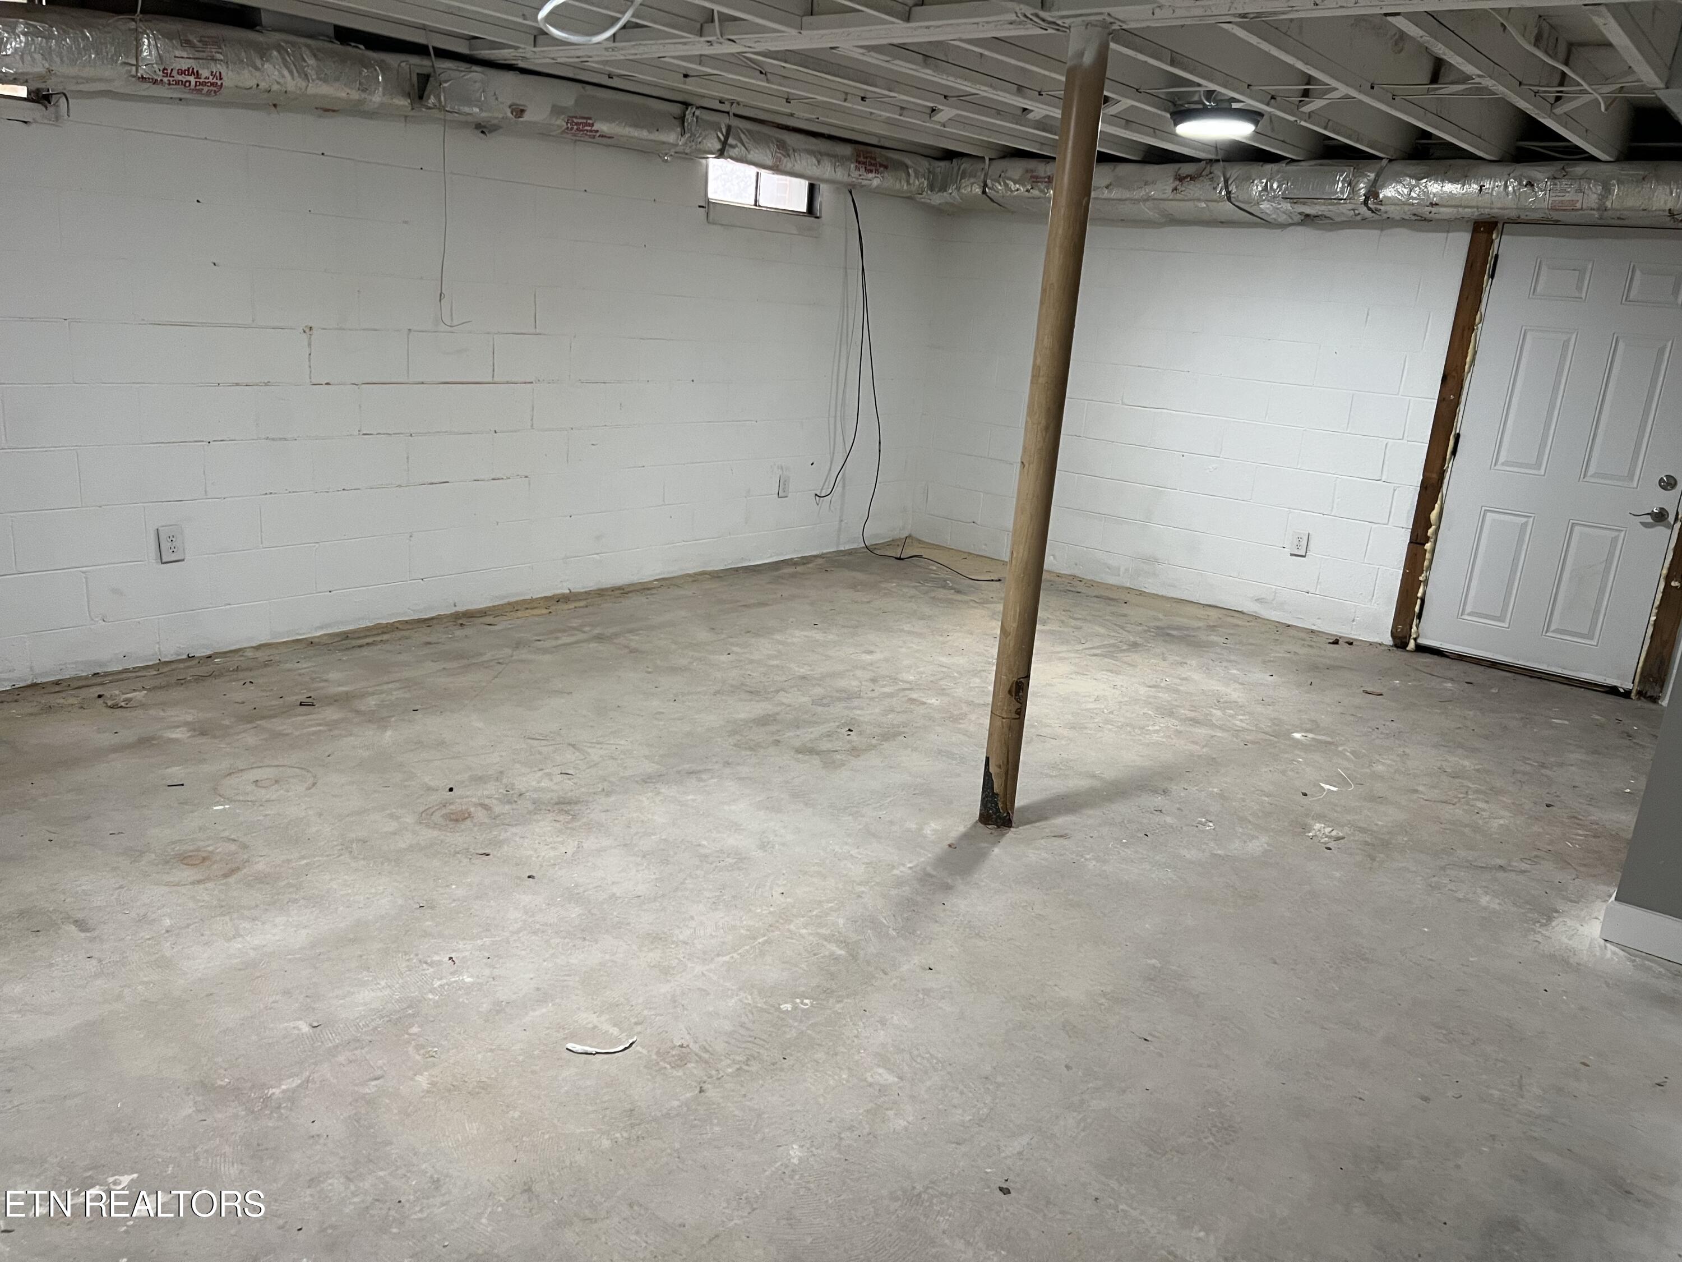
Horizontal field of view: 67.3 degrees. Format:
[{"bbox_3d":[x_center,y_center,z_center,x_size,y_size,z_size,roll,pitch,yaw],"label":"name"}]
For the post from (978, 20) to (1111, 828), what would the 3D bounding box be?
[{"bbox_3d":[0.540,-0.472,3.421,0.100,2.150,0.100,16,19,37],"label":"post"}]

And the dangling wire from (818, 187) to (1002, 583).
[{"bbox_3d":[0.453,-1.319,6.853,0.980,1.990,0.700,16,19,37],"label":"dangling wire"}]

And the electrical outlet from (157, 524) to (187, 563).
[{"bbox_3d":[-2.366,-0.306,4.468,0.014,0.127,0.081,16,19,37],"label":"electrical outlet"}]

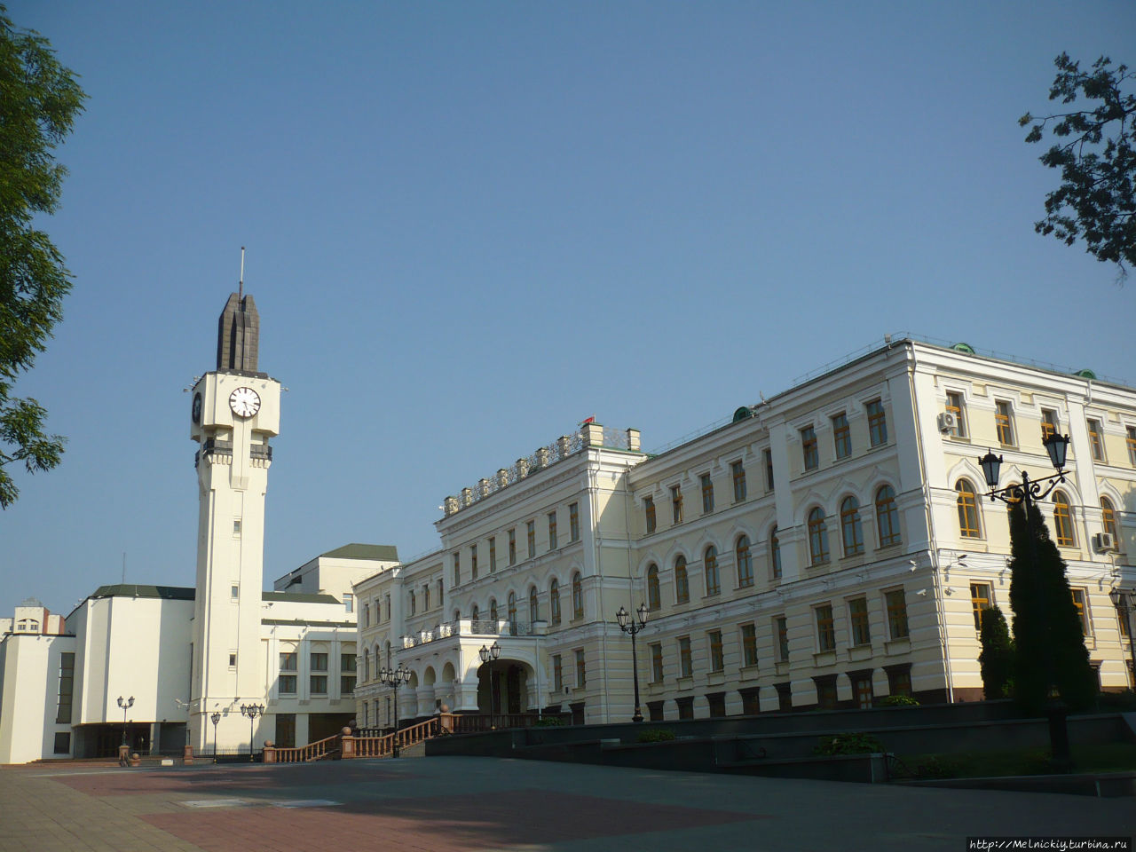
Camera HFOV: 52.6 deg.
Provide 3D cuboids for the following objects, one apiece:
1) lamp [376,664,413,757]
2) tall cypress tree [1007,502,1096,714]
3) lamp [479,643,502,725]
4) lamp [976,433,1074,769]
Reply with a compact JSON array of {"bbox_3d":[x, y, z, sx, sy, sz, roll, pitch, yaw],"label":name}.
[{"bbox_3d":[-8.885,14.702,59.276,1.650,4.700,1.650,7,-19,-30],"label":"lamp"},{"bbox_3d":[9.540,3.691,22.801,1.550,4.250,1.550,7,-19,-30],"label":"tall cypress tree"},{"bbox_3d":[-3.597,12.443,54.130,0.420,4.450,1.620,7,-19,-30],"label":"lamp"},{"bbox_3d":[7.218,2.704,17.544,0.420,5.000,1.720,7,-19,-30],"label":"lamp"}]

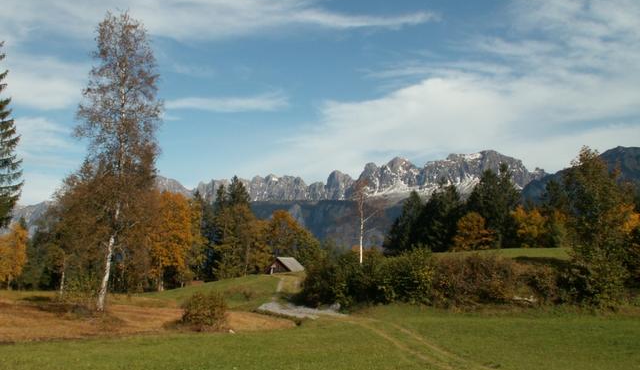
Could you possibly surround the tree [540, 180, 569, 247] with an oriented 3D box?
[{"bbox_3d":[39.862,4.845,110.000,4.880,11.560,4.880,0,-5,0],"label":"tree"}]

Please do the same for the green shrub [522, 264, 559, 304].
[{"bbox_3d":[17.719,7.915,52.000,2.850,3.210,2.850,0,-5,0],"label":"green shrub"}]

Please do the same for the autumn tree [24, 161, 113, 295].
[{"bbox_3d":[-20.987,3.570,54.000,7.010,11.160,7.010,0,-6,0],"label":"autumn tree"}]

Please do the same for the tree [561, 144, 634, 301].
[{"bbox_3d":[22.810,3.358,53.000,5.850,12.860,5.850,0,-5,0],"label":"tree"}]

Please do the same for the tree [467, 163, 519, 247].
[{"bbox_3d":[27.191,3.342,102.000,8.200,13.580,8.200,0,-6,0],"label":"tree"}]

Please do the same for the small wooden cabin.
[{"bbox_3d":[-5.758,13.435,108.000,5.200,2.900,5.500,-3,-6,27],"label":"small wooden cabin"}]

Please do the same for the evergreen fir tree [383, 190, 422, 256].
[{"bbox_3d":[13.058,6.001,100.000,6.180,10.040,6.180,0,-6,0],"label":"evergreen fir tree"}]

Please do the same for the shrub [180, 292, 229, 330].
[{"bbox_3d":[-6.426,7.038,36.000,2.640,2.230,2.640,0,-5,0],"label":"shrub"}]

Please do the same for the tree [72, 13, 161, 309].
[{"bbox_3d":[-12.767,-1.721,41.000,5.580,19.190,5.580,0,-6,0],"label":"tree"}]

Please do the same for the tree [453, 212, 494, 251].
[{"bbox_3d":[22.535,6.817,95.000,6.170,5.860,6.170,0,-6,0],"label":"tree"}]

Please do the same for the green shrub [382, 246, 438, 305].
[{"bbox_3d":[7.330,7.412,53.000,4.310,4.590,4.310,0,-5,0],"label":"green shrub"}]

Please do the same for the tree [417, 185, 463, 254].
[{"bbox_3d":[18.467,5.146,100.000,7.110,10.820,7.110,0,-6,0],"label":"tree"}]

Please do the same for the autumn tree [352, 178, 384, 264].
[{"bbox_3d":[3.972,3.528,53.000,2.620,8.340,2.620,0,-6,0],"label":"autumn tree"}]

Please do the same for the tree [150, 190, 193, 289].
[{"bbox_3d":[-16.523,6.242,72.000,5.120,11.090,5.120,0,-6,0],"label":"tree"}]

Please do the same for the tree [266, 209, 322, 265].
[{"bbox_3d":[-4.709,9.686,115.000,9.650,10.660,9.650,0,-5,0],"label":"tree"}]

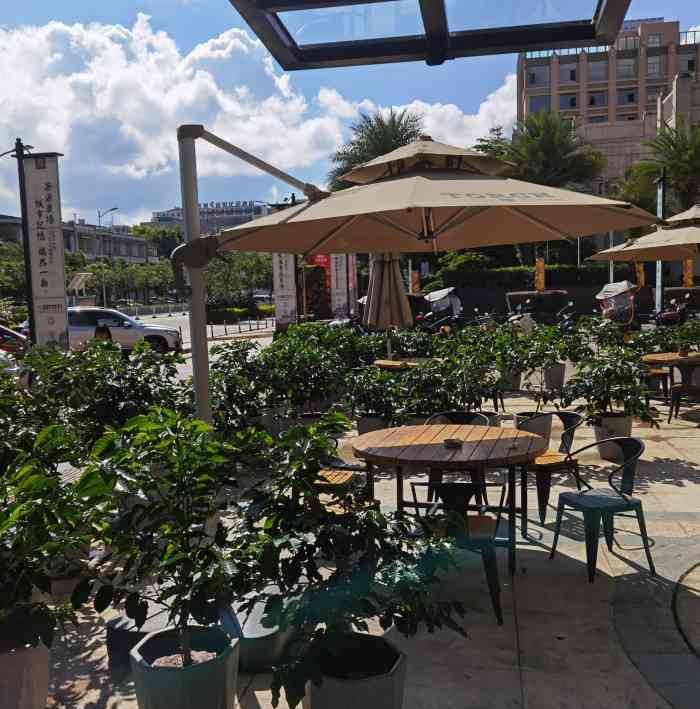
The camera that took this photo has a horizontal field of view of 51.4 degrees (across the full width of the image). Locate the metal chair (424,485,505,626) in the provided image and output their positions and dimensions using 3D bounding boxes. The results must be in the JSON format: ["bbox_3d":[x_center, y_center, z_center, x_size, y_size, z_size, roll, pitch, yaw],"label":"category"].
[{"bbox_3d":[0.600,1.014,4.003,0.520,0.750,0.510,-1,5,10],"label":"metal chair"}]

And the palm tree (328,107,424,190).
[{"bbox_3d":[1.405,-6.372,34.623,5.200,10.522,5.200,-1,4,0],"label":"palm tree"}]

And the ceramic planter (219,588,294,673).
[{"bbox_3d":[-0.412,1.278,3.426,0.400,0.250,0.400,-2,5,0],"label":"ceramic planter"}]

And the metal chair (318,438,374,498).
[{"bbox_3d":[-0.036,0.962,5.357,0.500,0.760,0.500,0,5,20],"label":"metal chair"}]

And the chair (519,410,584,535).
[{"bbox_3d":[1.530,0.858,5.578,0.510,0.750,0.520,-4,5,-27],"label":"chair"}]

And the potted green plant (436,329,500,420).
[{"bbox_3d":[1.324,0.431,8.007,0.740,1.353,0.720,-1,4,0],"label":"potted green plant"}]

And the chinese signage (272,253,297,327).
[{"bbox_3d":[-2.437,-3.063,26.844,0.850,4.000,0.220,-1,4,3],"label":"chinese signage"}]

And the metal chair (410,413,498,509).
[{"bbox_3d":[0.955,0.868,6.261,0.540,0.760,0.520,-1,4,13],"label":"metal chair"}]

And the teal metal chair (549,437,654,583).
[{"bbox_3d":[1.617,0.960,4.604,0.520,0.770,0.550,-3,4,-14],"label":"teal metal chair"}]

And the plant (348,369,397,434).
[{"bbox_3d":[0.268,0.629,8.097,0.620,1.000,0.600,-2,4,0],"label":"plant"}]

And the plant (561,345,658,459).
[{"bbox_3d":[2.805,0.493,7.814,1.020,1.183,0.950,-1,4,0],"label":"plant"}]

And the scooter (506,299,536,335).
[{"bbox_3d":[4.852,-0.738,20.821,0.700,1.220,1.750,3,7,45],"label":"scooter"}]

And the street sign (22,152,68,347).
[{"bbox_3d":[-7.251,-2.210,17.369,0.900,5.013,0.180,-2,4,-3],"label":"street sign"}]

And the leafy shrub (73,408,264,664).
[{"bbox_3d":[-0.676,0.683,2.735,0.710,0.940,0.680,-2,4,0],"label":"leafy shrub"}]

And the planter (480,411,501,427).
[{"bbox_3d":[1.455,0.878,8.068,0.410,0.440,0.410,-2,4,0],"label":"planter"}]

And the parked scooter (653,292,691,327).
[{"bbox_3d":[9.574,-0.946,21.818,1.750,1.220,0.700,-5,6,-35],"label":"parked scooter"}]

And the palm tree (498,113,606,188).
[{"bbox_3d":[7.720,-4.952,27.701,4.200,8.320,4.200,-2,5,0],"label":"palm tree"}]

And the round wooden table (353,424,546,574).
[{"bbox_3d":[0.677,0.968,4.994,1.300,0.750,1.300,-2,4,0],"label":"round wooden table"}]

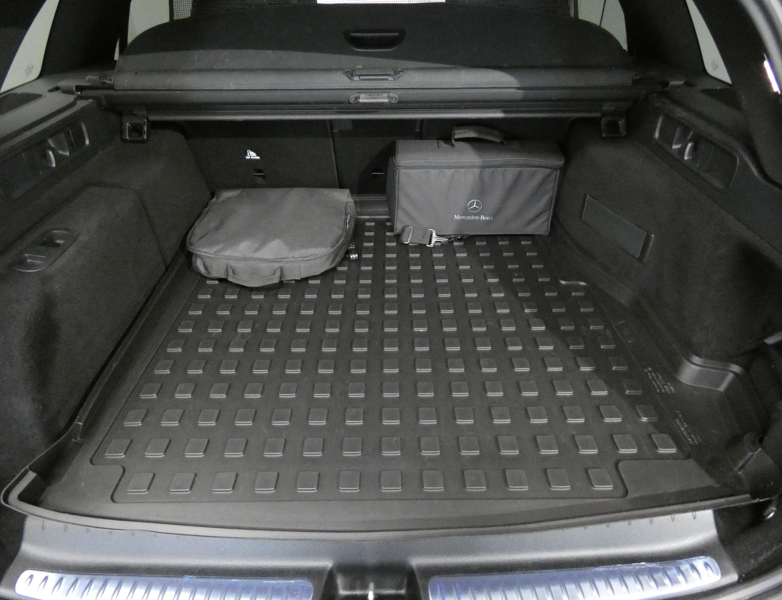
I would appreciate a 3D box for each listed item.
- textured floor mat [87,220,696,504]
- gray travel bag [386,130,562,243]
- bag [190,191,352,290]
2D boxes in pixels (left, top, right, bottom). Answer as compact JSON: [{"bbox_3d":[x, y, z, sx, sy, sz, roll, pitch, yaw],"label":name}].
[{"bbox_3d":[0.000,0.021,1.087,0.982,0.021,0.962,0,36,0],"label":"textured floor mat"},{"bbox_3d":[0.242,-0.346,1.359,0.465,0.267,0.163,0,36,1],"label":"gray travel bag"},{"bbox_3d":[-0.316,-0.192,1.293,0.429,0.107,0.377,0,36,0],"label":"bag"}]

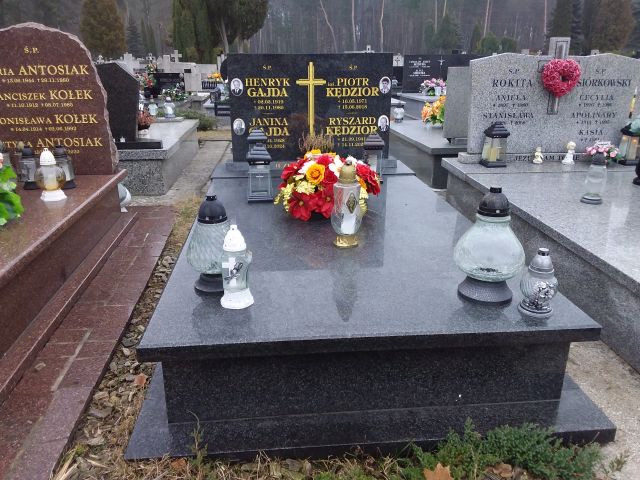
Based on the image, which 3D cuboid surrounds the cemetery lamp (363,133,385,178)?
[{"bbox_3d":[0.300,-0.466,2.886,0.124,0.264,0.124,-2,20,-5],"label":"cemetery lamp"}]

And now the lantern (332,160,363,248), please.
[{"bbox_3d":[0.116,-0.154,2.178,0.134,0.361,0.134,-1,20,-5],"label":"lantern"}]

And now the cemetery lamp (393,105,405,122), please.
[{"bbox_3d":[0.842,-1.345,5.486,0.116,0.165,0.116,-2,20,-5],"label":"cemetery lamp"}]

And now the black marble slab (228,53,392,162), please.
[{"bbox_3d":[-0.053,-0.794,3.128,0.956,0.624,0.080,-2,20,-5],"label":"black marble slab"}]

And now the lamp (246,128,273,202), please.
[{"bbox_3d":[-0.333,-0.397,2.861,0.131,0.347,0.131,-1,20,-5],"label":"lamp"}]

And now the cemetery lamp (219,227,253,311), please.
[{"bbox_3d":[-0.234,0.070,1.440,0.102,0.228,0.102,-2,20,-5],"label":"cemetery lamp"}]

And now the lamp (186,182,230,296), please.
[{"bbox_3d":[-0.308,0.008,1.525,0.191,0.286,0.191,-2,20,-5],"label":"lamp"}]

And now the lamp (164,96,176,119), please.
[{"bbox_3d":[-1.685,-1.486,5.800,0.130,0.224,0.130,-1,20,-5],"label":"lamp"}]

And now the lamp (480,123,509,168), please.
[{"bbox_3d":[1.107,-0.601,3.273,0.133,0.266,0.133,-2,20,-5],"label":"lamp"}]

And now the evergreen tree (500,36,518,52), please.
[{"bbox_3d":[10.413,-10.133,28.511,1.000,2.000,1.000,-1,20,-5],"label":"evergreen tree"}]

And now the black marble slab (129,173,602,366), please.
[{"bbox_3d":[0.062,-0.043,2.149,1.180,0.038,1.812,-2,20,-5],"label":"black marble slab"}]

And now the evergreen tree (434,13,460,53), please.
[{"bbox_3d":[8.125,-12.492,32.778,1.671,3.510,1.671,-1,20,-5],"label":"evergreen tree"}]

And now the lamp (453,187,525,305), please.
[{"bbox_3d":[0.573,0.007,1.731,0.228,0.366,0.228,-1,20,-5],"label":"lamp"}]

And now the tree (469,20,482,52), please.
[{"bbox_3d":[9.243,-11.414,30.667,0.840,2.930,0.840,-1,20,-5],"label":"tree"}]

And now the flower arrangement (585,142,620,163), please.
[{"bbox_3d":[2.151,-0.671,3.946,0.274,0.159,0.180,-1,20,-5],"label":"flower arrangement"}]

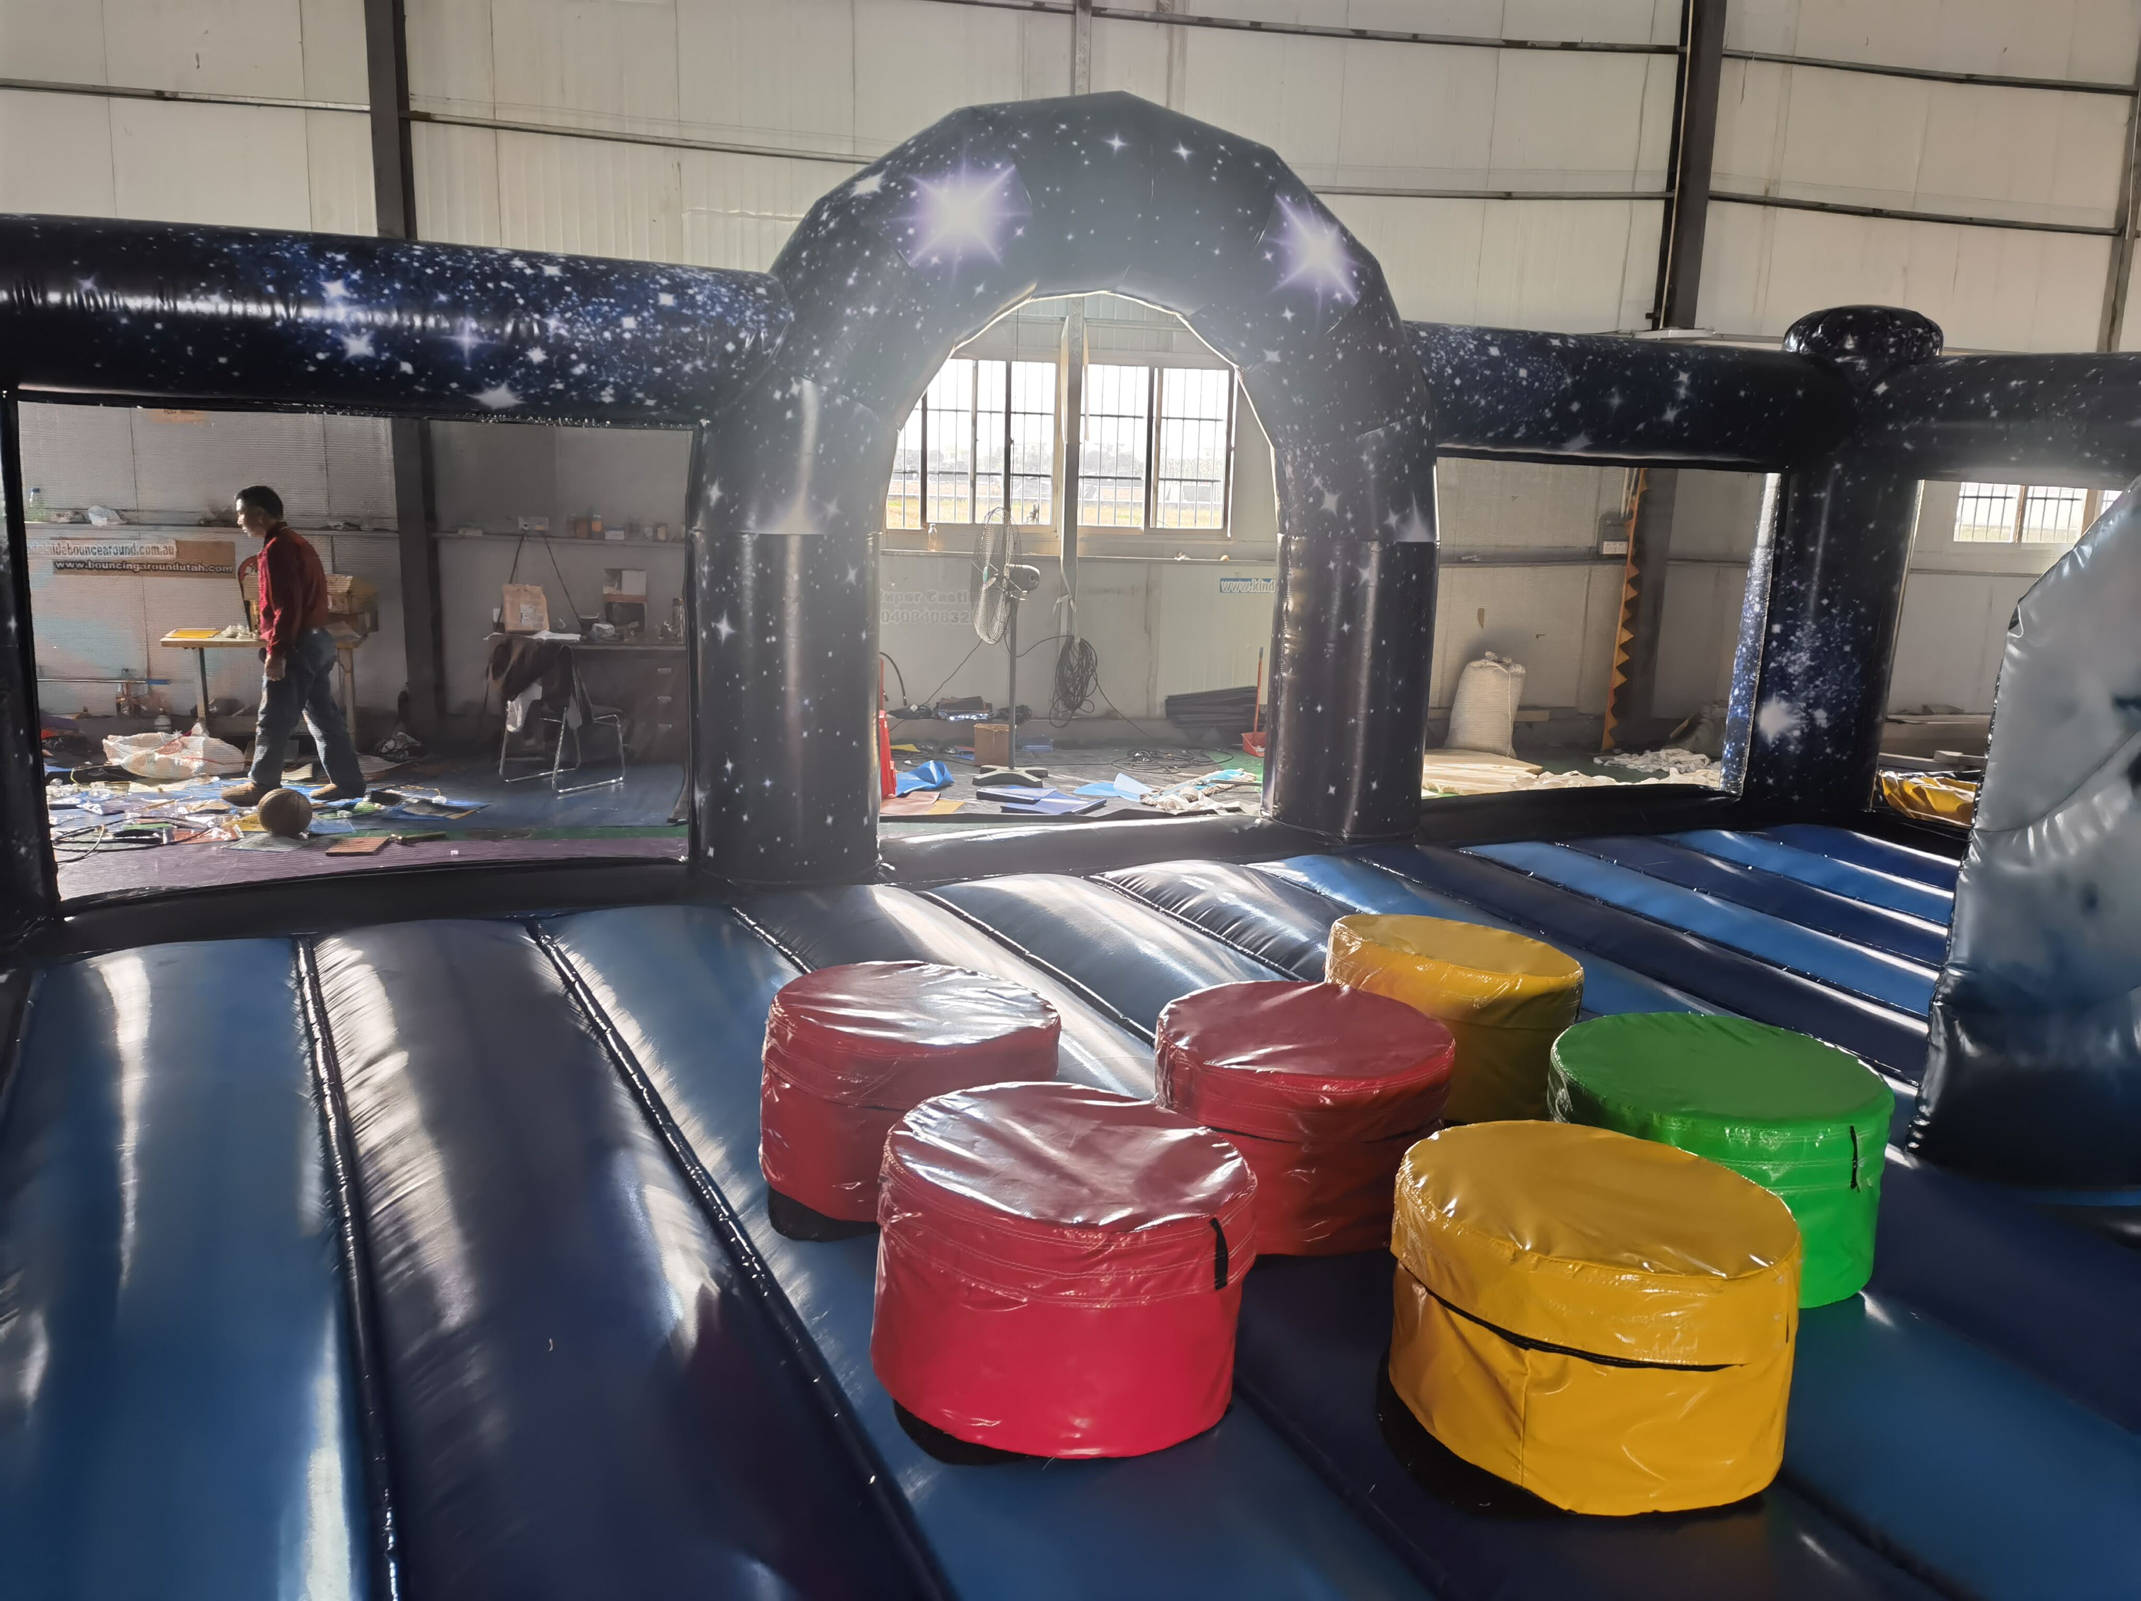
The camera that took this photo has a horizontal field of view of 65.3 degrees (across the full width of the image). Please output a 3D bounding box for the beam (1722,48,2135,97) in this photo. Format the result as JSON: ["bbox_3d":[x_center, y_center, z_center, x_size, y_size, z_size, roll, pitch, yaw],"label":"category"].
[{"bbox_3d":[5.820,-4.890,11.250,3.150,0.080,0.110,0,12,-10],"label":"beam"}]

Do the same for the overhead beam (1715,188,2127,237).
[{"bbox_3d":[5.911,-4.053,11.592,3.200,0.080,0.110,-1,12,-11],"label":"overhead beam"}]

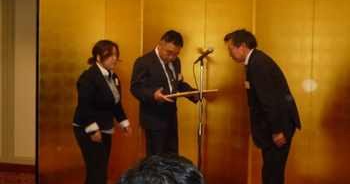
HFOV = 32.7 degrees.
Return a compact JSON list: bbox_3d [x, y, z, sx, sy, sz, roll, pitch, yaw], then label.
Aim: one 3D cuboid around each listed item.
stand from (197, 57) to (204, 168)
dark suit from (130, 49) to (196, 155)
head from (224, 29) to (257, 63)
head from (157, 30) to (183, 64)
[{"bbox_3d":[0.214,0.405,5.110,0.270,1.340,0.270,1,3,0],"label":"stand"},{"bbox_3d":[-0.121,0.341,5.327,0.540,1.430,0.450,-1,4,-38],"label":"dark suit"},{"bbox_3d":[0.567,-0.407,5.125,0.230,0.260,0.185,-25,8,-9],"label":"head"},{"bbox_3d":[-0.043,-0.409,5.185,0.185,0.260,0.230,-1,32,-30],"label":"head"}]

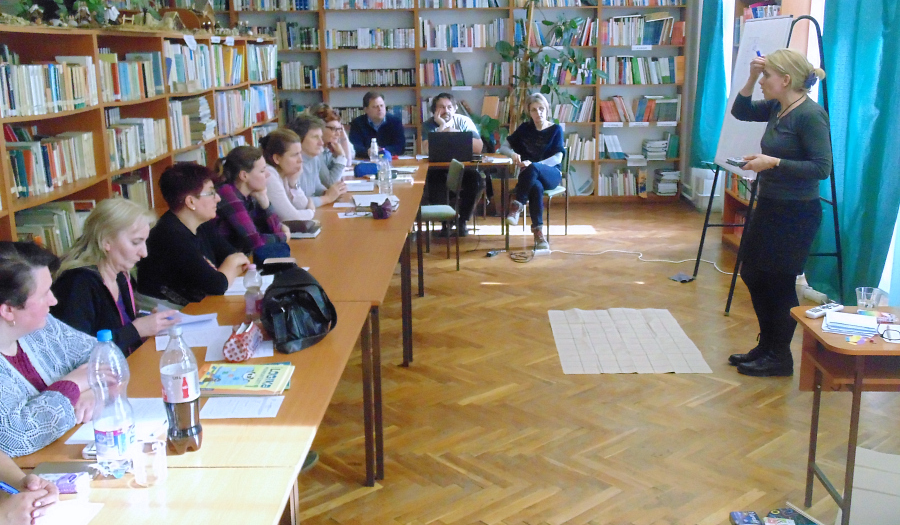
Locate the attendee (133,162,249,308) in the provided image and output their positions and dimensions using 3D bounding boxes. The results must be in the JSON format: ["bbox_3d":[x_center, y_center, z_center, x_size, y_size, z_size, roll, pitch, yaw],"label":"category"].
[{"bbox_3d":[-0.961,0.213,3.632,0.710,1.250,0.520,-2,13,-4],"label":"attendee"}]

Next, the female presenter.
[{"bbox_3d":[1.717,-0.257,4.669,0.496,1.695,0.476,-2,14,-4],"label":"female presenter"}]

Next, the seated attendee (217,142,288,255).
[{"bbox_3d":[-1.031,0.038,4.570,0.714,1.239,0.525,-1,14,0],"label":"seated attendee"}]

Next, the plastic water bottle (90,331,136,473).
[{"bbox_3d":[-0.757,0.314,1.965,0.092,0.335,0.092,0,13,2],"label":"plastic water bottle"}]

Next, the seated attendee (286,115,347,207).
[{"bbox_3d":[-0.987,-0.394,6.281,0.714,1.259,0.516,0,14,4],"label":"seated attendee"}]

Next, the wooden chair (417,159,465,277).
[{"bbox_3d":[-0.163,-0.372,7.055,0.516,0.828,0.426,-3,14,-8],"label":"wooden chair"}]

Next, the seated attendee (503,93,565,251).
[{"bbox_3d":[0.776,-0.826,7.779,0.540,1.310,0.820,4,14,18],"label":"seated attendee"}]

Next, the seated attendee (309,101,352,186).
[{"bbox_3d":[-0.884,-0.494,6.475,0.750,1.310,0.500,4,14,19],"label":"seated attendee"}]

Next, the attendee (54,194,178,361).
[{"bbox_3d":[-1.004,0.390,2.956,0.730,1.220,0.520,1,14,9],"label":"attendee"}]

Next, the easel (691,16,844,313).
[{"bbox_3d":[2.182,-0.690,6.014,0.813,1.884,0.962,0,14,2],"label":"easel"}]

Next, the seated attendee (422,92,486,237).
[{"bbox_3d":[0.052,-0.952,8.391,0.580,1.290,0.820,-1,13,-2],"label":"seated attendee"}]

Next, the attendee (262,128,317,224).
[{"bbox_3d":[-1.004,-0.192,5.483,0.714,1.249,0.516,0,14,2],"label":"attendee"}]

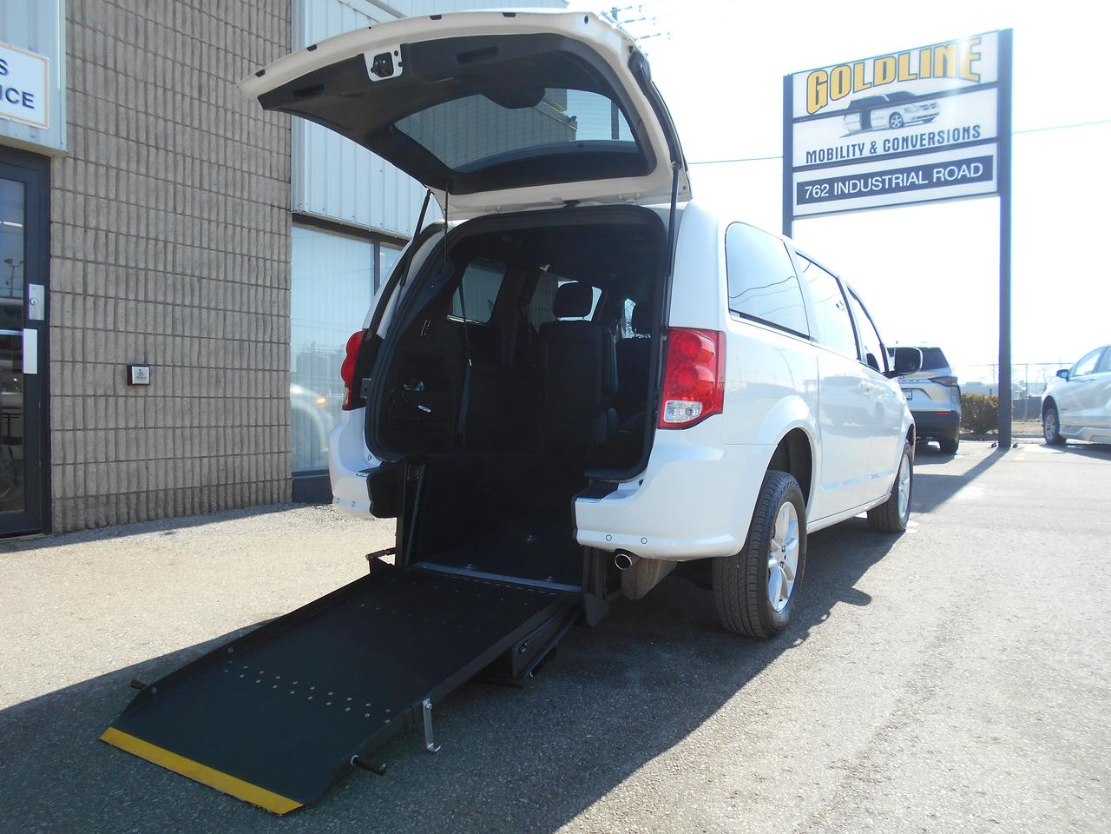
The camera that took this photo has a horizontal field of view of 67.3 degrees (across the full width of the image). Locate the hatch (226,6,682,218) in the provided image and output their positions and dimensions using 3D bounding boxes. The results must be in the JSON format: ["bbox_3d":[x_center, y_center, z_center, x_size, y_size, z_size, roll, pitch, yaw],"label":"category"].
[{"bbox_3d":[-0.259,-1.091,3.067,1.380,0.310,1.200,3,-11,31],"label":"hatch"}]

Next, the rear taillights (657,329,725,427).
[{"bbox_3d":[0.452,-0.130,2.818,0.220,0.360,0.220,1,2,20],"label":"rear taillights"}]

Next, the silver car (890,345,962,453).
[{"bbox_3d":[6.220,-0.320,15.050,1.980,1.760,5.150,1,2,26],"label":"silver car"}]

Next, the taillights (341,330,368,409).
[{"bbox_3d":[-0.883,-0.200,3.622,0.220,0.360,0.220,2,2,42],"label":"taillights"}]

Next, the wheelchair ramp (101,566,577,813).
[{"bbox_3d":[-0.605,0.767,2.720,0.860,0.190,1.369,4,15,33],"label":"wheelchair ramp"}]

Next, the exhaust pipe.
[{"bbox_3d":[0.261,0.492,2.864,0.062,0.060,0.130,2,2,31],"label":"exhaust pipe"}]

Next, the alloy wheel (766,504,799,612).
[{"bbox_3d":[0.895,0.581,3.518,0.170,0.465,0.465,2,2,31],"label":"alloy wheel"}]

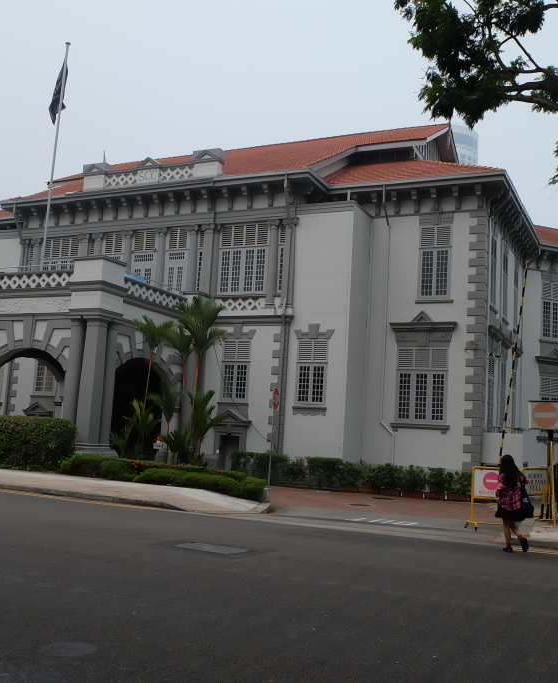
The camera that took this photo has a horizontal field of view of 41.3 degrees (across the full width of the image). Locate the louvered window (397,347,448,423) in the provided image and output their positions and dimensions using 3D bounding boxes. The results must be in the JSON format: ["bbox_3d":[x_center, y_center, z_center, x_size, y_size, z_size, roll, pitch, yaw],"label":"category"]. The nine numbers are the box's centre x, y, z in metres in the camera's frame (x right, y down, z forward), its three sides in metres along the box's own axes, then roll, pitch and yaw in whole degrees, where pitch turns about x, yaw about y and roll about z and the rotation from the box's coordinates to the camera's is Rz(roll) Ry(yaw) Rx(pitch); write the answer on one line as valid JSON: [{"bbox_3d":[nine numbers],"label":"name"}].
[{"bbox_3d":[4.895,1.472,25.218,1.740,2.520,0.160,0,-8,26],"label":"louvered window"}]

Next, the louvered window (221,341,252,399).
[{"bbox_3d":[-1.792,1.205,30.430,1.307,2.640,0.200,0,-8,25],"label":"louvered window"}]

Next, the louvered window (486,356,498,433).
[{"bbox_3d":[7.336,1.772,25.511,0.160,2.500,1.400,0,-8,26],"label":"louvered window"}]

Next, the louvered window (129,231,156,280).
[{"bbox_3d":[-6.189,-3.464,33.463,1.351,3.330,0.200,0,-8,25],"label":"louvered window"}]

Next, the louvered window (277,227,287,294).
[{"bbox_3d":[0.175,-3.474,30.547,0.521,2.978,0.200,0,-8,25],"label":"louvered window"}]

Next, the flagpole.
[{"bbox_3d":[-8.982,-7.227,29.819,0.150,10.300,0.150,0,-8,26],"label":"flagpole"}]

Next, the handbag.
[{"bbox_3d":[4.064,2.609,12.097,0.140,0.520,0.290,8,-9,-30],"label":"handbag"}]

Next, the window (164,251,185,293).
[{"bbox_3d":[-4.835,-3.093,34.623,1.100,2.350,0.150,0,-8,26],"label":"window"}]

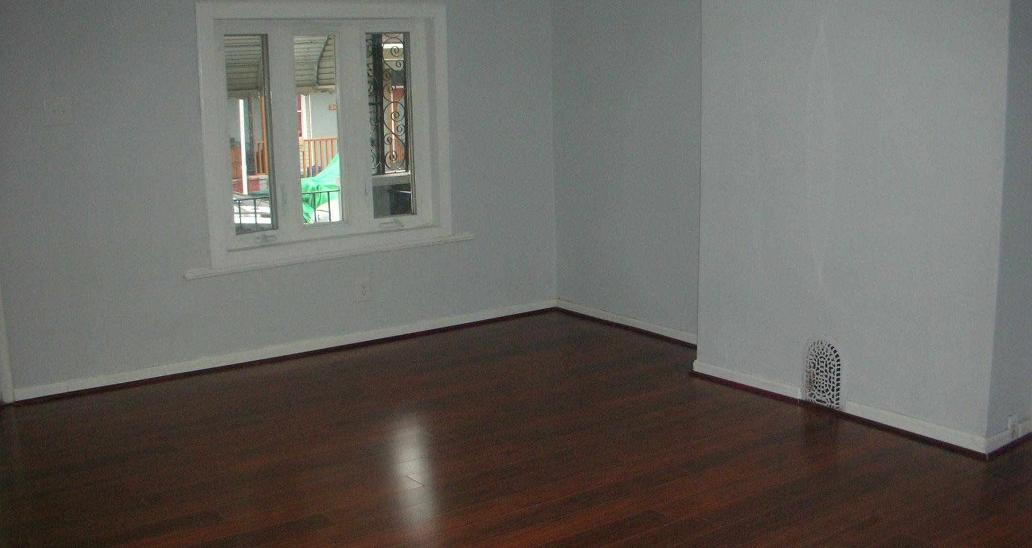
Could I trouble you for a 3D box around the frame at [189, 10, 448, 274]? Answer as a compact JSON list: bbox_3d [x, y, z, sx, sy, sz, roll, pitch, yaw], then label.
[{"bbox_3d":[-0.980,-0.768,5.552,1.416,1.300,0.100,-8,12,-35],"label":"frame"}]

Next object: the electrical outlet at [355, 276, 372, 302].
[{"bbox_3d":[-0.846,0.086,5.750,0.078,0.119,0.012,-8,12,-35],"label":"electrical outlet"}]

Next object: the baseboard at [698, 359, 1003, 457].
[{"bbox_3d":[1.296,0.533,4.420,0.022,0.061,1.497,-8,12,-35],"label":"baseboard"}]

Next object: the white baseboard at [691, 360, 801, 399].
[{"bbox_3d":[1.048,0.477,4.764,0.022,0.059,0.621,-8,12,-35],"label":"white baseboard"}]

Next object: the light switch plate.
[{"bbox_3d":[-2.076,-0.737,4.733,0.119,0.122,0.012,-8,12,-35],"label":"light switch plate"}]

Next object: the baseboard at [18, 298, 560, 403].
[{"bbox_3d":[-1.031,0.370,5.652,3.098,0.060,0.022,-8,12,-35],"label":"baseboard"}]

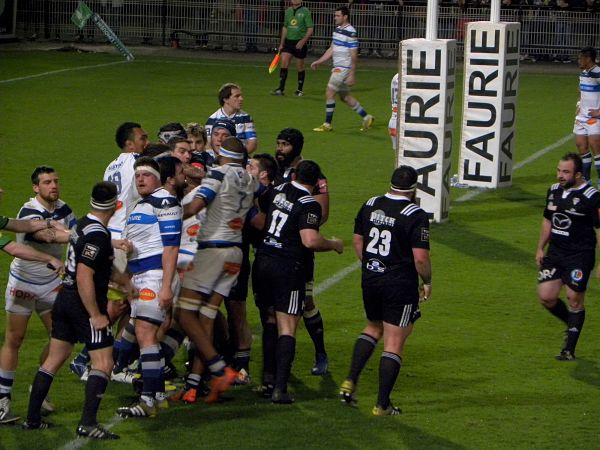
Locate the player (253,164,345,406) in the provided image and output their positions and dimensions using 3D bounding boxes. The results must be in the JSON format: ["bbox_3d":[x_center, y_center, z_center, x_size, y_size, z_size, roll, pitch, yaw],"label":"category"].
[{"bbox_3d":[-0.027,0.421,32.800,0.580,1.840,0.600,-3,7,-45],"label":"player"}]

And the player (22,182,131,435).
[{"bbox_3d":[-1.588,0.575,30.550,0.750,1.800,0.580,0,6,-28],"label":"player"}]

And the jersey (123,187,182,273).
[{"bbox_3d":[-1.083,0.041,31.650,0.400,0.640,0.560,0,5,-20],"label":"jersey"}]

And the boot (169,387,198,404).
[{"bbox_3d":[-0.879,1.294,32.450,0.110,0.130,0.290,-3,7,-45],"label":"boot"}]

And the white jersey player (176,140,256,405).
[{"bbox_3d":[-0.635,0.359,32.550,0.620,1.970,0.680,0,5,-25],"label":"white jersey player"}]

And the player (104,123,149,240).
[{"bbox_3d":[-1.410,0.213,34.000,0.750,1.940,0.620,-3,7,-45],"label":"player"}]

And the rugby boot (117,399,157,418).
[{"bbox_3d":[-1.197,1.350,31.450,0.300,0.140,0.110,1,5,-15],"label":"rugby boot"}]

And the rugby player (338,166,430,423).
[{"bbox_3d":[0.640,0.468,32.450,0.640,1.860,0.580,5,6,30],"label":"rugby player"}]

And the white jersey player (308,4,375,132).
[{"bbox_3d":[0.631,-2.347,65.100,0.880,1.840,0.600,0,5,-25],"label":"white jersey player"}]

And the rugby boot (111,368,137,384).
[{"bbox_3d":[-1.367,1.179,33.350,0.290,0.130,0.110,5,6,32],"label":"rugby boot"}]

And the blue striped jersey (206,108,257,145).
[{"bbox_3d":[-0.682,-0.831,42.600,0.520,0.680,0.320,2,5,-8],"label":"blue striped jersey"}]

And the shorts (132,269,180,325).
[{"bbox_3d":[-1.068,0.543,31.650,0.360,0.430,0.430,1,5,-18],"label":"shorts"}]

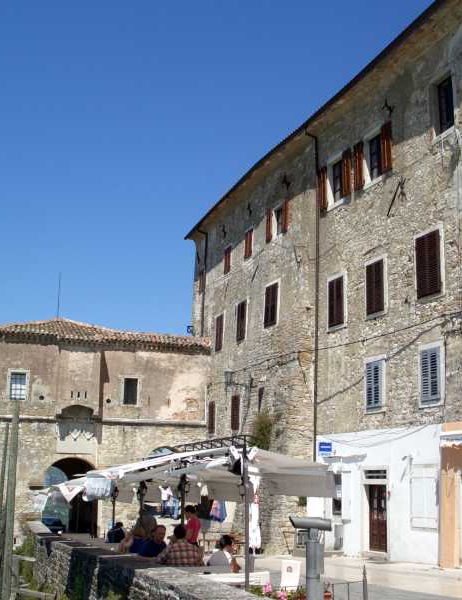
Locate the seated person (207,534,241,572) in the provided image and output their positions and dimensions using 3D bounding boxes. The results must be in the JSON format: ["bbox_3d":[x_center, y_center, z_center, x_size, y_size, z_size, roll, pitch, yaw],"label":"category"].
[{"bbox_3d":[0.034,3.881,10.414,0.800,1.300,0.500,6,-14,-27],"label":"seated person"}]

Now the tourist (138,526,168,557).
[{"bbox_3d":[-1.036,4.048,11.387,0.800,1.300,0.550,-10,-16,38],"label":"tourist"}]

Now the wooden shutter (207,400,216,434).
[{"bbox_3d":[-0.898,5.492,35.500,0.080,1.500,1.000,4,-13,-19],"label":"wooden shutter"}]

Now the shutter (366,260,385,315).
[{"bbox_3d":[4.365,-0.370,23.065,0.080,1.570,0.920,6,-14,-22],"label":"shutter"}]

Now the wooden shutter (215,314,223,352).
[{"bbox_3d":[-0.572,1.685,38.002,0.060,1.740,0.950,7,-14,-22],"label":"wooden shutter"}]

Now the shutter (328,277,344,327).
[{"bbox_3d":[3.815,0.087,27.787,0.050,1.708,1.075,6,-14,-20],"label":"shutter"}]

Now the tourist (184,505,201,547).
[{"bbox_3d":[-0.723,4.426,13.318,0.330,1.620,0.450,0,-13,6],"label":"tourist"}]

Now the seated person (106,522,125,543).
[{"bbox_3d":[-2.657,5.734,17.475,0.520,1.260,0.750,3,-13,-5],"label":"seated person"}]

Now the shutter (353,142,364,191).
[{"bbox_3d":[4.470,-4.659,26.617,0.060,1.680,0.540,7,-14,-20],"label":"shutter"}]

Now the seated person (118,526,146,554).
[{"bbox_3d":[-1.701,4.422,12.696,0.800,1.280,0.580,-3,-14,19],"label":"seated person"}]

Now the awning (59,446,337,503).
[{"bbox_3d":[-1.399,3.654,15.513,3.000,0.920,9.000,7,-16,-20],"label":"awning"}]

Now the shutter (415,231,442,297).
[{"bbox_3d":[5.367,-0.945,20.729,0.080,1.730,1.020,6,-14,-22],"label":"shutter"}]

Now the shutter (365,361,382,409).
[{"bbox_3d":[4.214,2.539,22.493,0.080,1.450,0.800,6,-14,-22],"label":"shutter"}]

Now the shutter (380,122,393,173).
[{"bbox_3d":[5.199,-5.123,25.589,0.050,1.746,0.632,6,-14,-20],"label":"shutter"}]

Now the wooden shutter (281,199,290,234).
[{"bbox_3d":[2.322,-3.620,33.077,0.050,1.520,0.600,6,-14,-20],"label":"wooden shutter"}]

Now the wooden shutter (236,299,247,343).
[{"bbox_3d":[0.512,0.994,35.312,0.060,1.760,1.000,7,-14,-22],"label":"wooden shutter"}]

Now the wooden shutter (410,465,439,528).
[{"bbox_3d":[4.994,5.075,19.695,0.080,1.560,1.080,6,-14,-22],"label":"wooden shutter"}]

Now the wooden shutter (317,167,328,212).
[{"bbox_3d":[3.590,-4.354,29.800,0.050,1.743,0.600,6,-14,-20],"label":"wooden shutter"}]

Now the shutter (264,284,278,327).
[{"bbox_3d":[1.716,0.247,32.337,0.060,1.760,1.100,7,-14,-22],"label":"shutter"}]

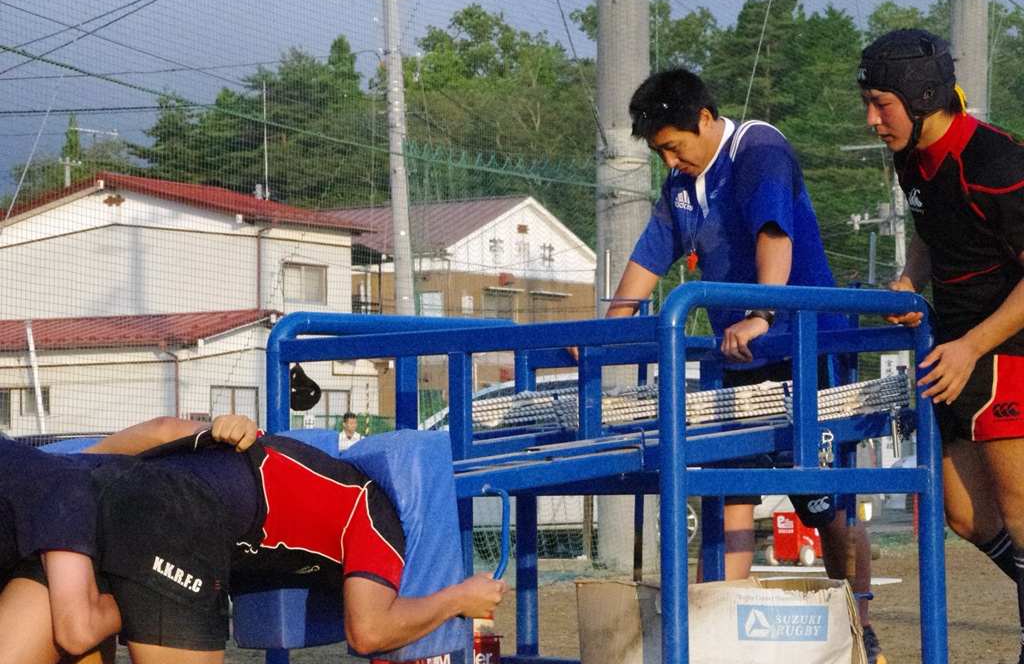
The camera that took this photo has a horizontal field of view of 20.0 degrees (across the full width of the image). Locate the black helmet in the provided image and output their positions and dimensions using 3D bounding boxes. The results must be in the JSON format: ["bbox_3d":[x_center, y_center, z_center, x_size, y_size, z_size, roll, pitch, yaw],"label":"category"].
[{"bbox_3d":[0.887,-0.575,6.500,0.225,0.200,0.190,-13,2,-21],"label":"black helmet"}]

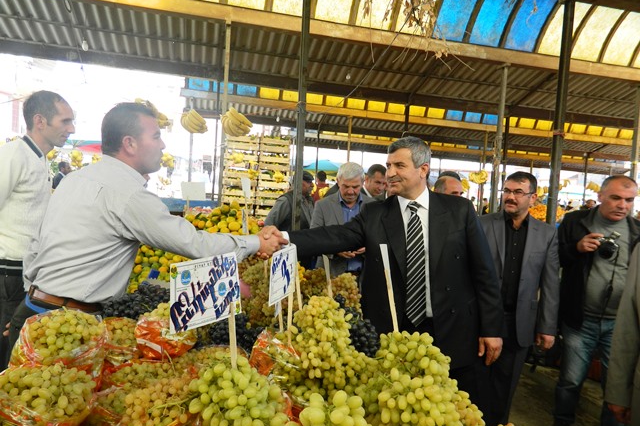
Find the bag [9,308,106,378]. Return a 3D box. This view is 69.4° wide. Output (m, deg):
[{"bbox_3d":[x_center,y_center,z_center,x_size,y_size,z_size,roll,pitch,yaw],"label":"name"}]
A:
[{"bbox_3d":[-0.642,0.330,1.130,0.240,0.190,0.230,2,4,-20],"label":"bag"}]

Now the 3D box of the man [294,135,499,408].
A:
[{"bbox_3d":[0.330,0.575,1.970,0.780,1.770,0.620,5,4,25],"label":"man"}]

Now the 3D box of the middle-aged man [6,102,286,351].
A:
[{"bbox_3d":[-0.600,0.491,1.700,0.950,1.680,0.520,2,4,-23],"label":"middle-aged man"}]

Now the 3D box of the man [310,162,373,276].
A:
[{"bbox_3d":[0.165,0.530,2.940,0.520,1.720,0.400,3,4,0],"label":"man"}]

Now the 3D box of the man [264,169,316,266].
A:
[{"bbox_3d":[-0.280,0.439,4.300,0.400,1.680,0.520,6,5,38],"label":"man"}]

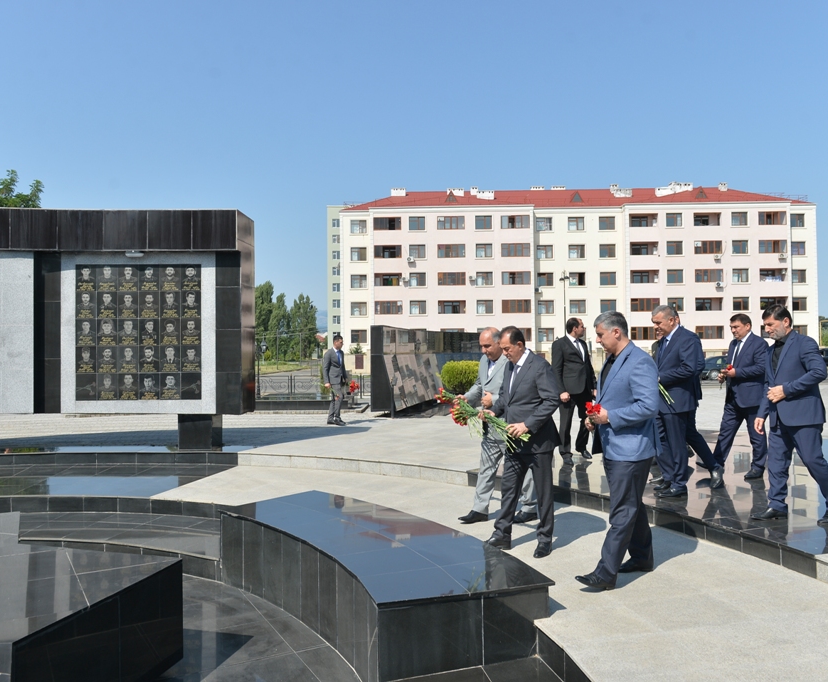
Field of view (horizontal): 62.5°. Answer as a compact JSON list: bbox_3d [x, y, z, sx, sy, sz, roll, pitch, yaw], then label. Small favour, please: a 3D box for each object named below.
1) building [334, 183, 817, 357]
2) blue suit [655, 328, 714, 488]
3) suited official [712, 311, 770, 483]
[{"bbox_3d":[17.223,-7.474,78.637,50.500,20.500,13.000,-1,-1,0],"label":"building"},{"bbox_3d":[2.566,0.647,6.521,0.500,1.540,0.540,0,-1,-9],"label":"blue suit"},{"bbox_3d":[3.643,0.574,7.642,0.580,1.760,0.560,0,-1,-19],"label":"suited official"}]

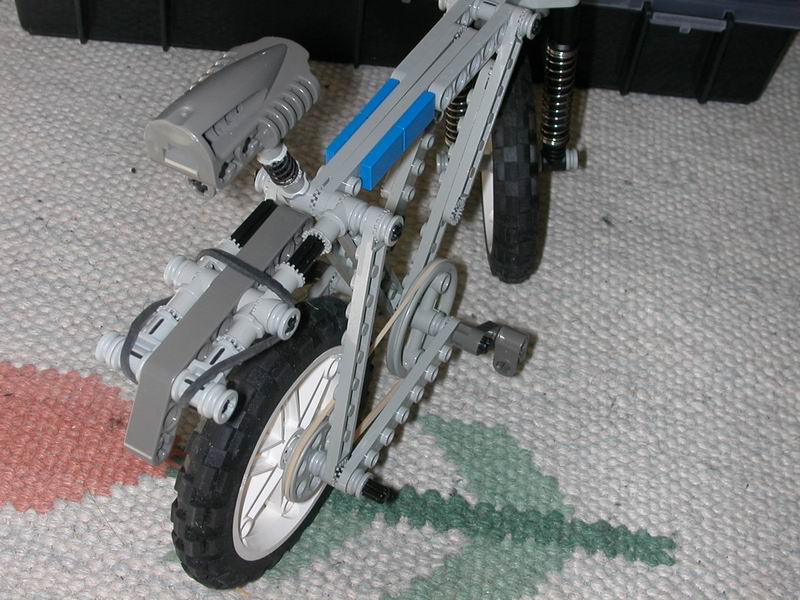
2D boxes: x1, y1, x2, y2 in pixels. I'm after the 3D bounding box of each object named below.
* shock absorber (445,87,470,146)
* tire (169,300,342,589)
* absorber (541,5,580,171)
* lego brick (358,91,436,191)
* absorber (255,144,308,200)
[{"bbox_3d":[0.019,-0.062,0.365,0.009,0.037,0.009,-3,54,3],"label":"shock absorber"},{"bbox_3d":[-0.031,0.038,0.299,0.015,0.082,0.082,23,46,20],"label":"tire"},{"bbox_3d":[0.050,-0.068,0.359,0.009,0.074,0.009,-3,54,3],"label":"absorber"},{"bbox_3d":[0.000,-0.040,0.281,0.003,0.008,0.032,23,52,20],"label":"lego brick"},{"bbox_3d":[-0.027,-0.029,0.255,0.008,0.018,0.008,-4,67,10],"label":"absorber"}]

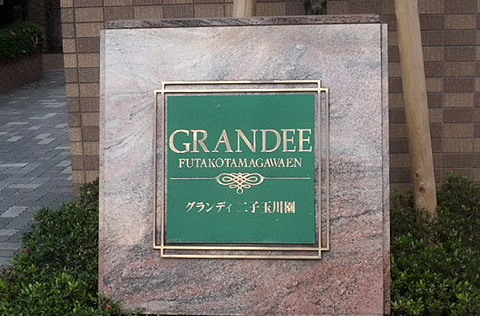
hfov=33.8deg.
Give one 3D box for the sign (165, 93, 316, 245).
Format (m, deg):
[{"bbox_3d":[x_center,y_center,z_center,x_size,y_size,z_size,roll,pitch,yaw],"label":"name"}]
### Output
[{"bbox_3d":[0.002,0.037,2.666,0.500,0.500,0.020,0,-4,6],"label":"sign"}]

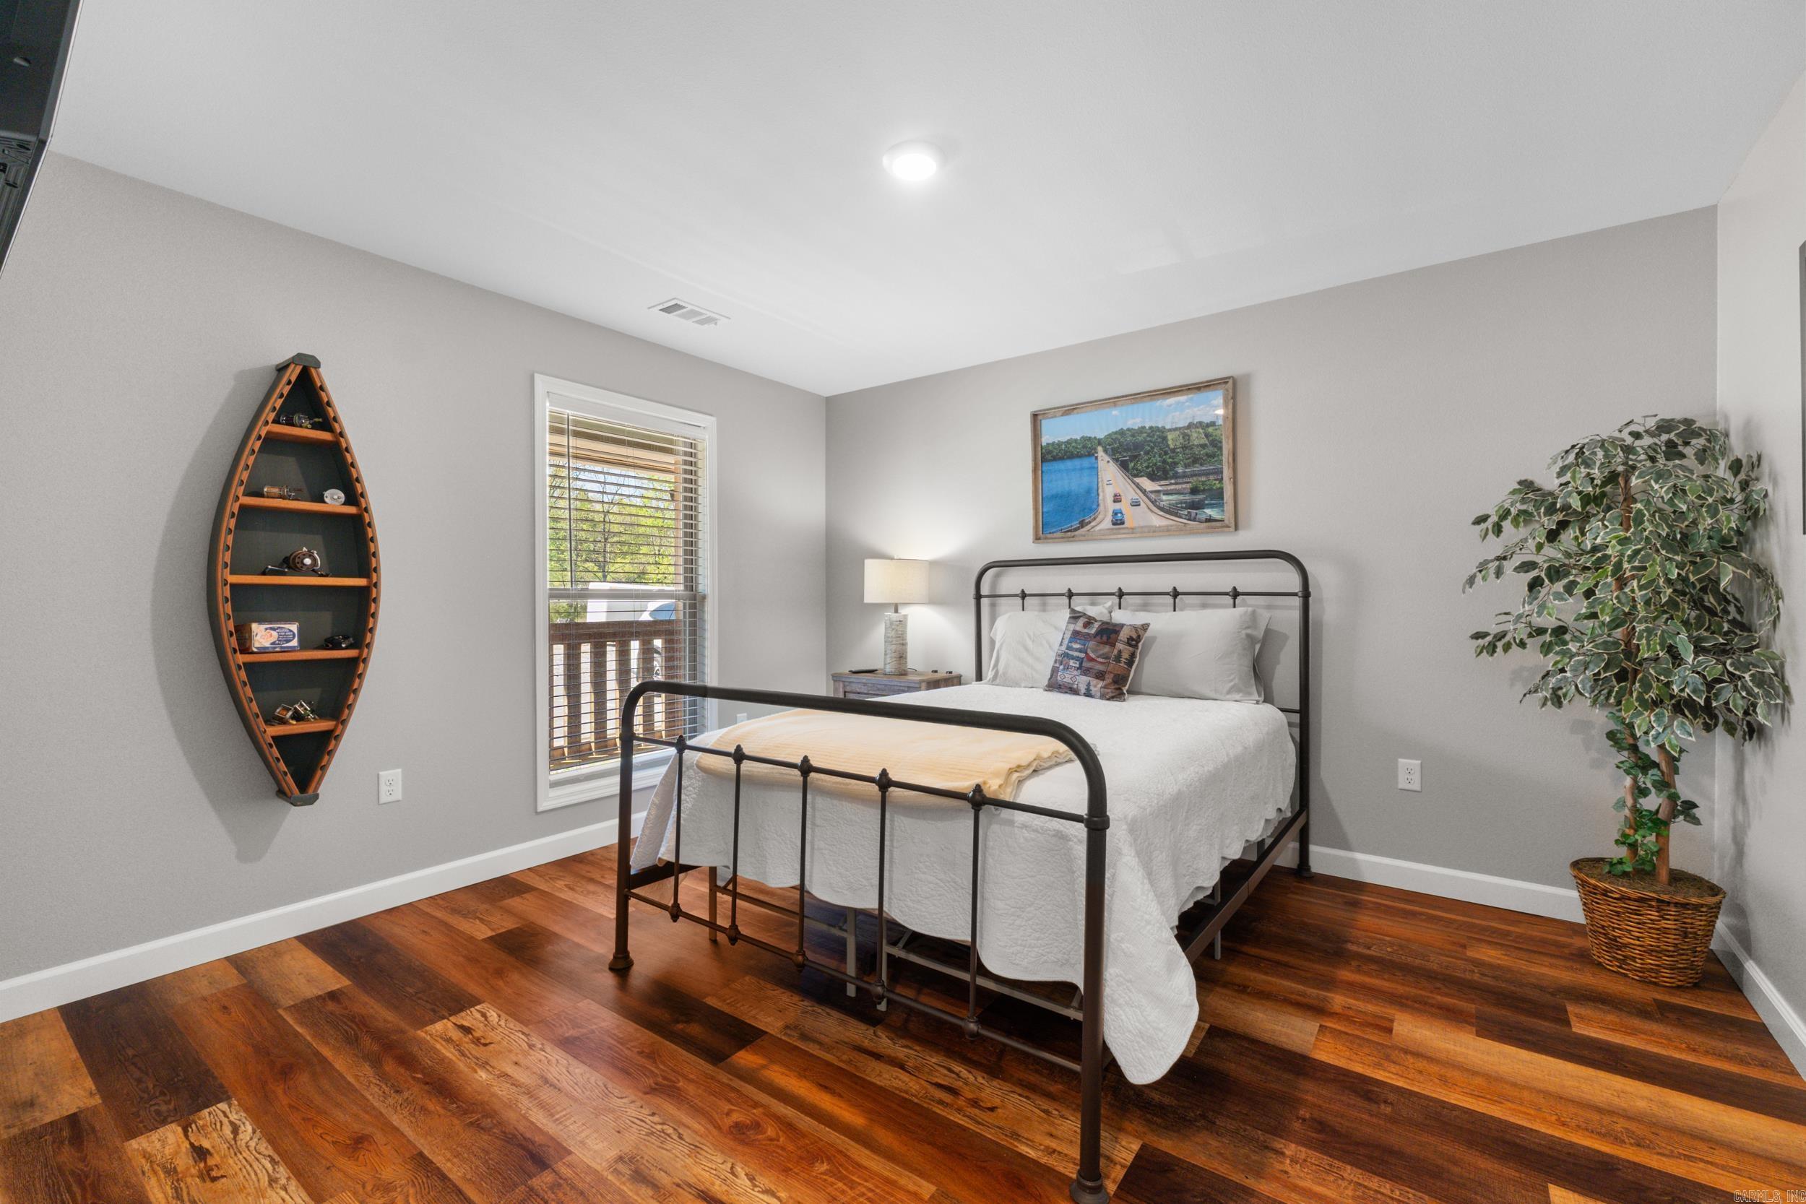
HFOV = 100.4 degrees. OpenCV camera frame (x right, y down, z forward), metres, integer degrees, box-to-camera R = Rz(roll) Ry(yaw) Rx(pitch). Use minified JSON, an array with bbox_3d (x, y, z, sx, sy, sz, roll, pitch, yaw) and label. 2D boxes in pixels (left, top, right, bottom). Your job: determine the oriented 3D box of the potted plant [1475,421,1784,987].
[{"bbox_3d":[2.170,0.281,2.354,0.680,1.712,0.740,0,0,36],"label":"potted plant"}]

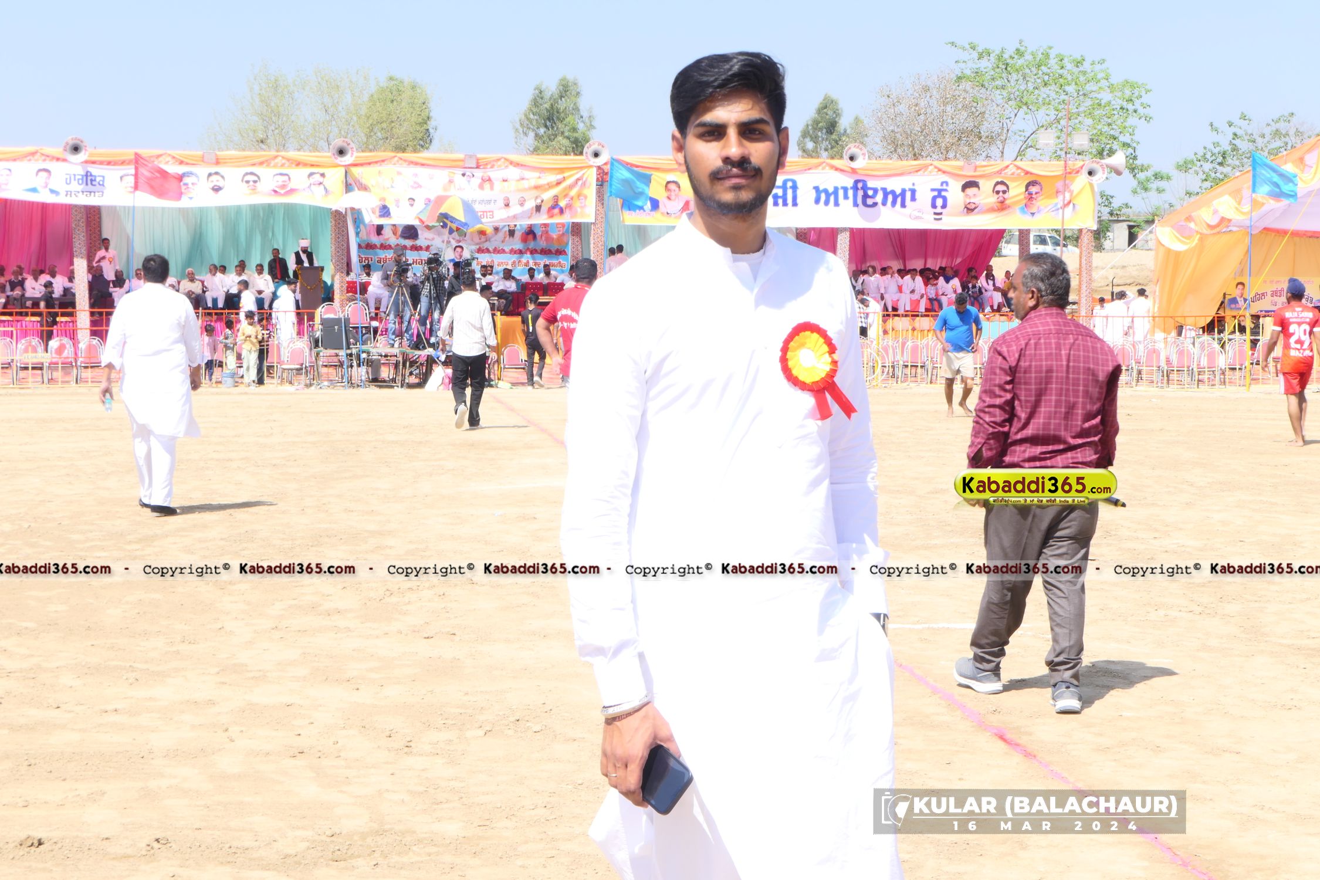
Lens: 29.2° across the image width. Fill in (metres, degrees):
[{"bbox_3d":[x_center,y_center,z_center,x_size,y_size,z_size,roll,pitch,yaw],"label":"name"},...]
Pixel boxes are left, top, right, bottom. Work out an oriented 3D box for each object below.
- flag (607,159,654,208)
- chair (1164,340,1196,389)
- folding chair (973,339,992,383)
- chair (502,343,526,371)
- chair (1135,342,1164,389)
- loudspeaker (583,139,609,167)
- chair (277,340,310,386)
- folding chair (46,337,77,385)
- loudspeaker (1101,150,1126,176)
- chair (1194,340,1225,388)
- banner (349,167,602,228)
[{"bbox_3d":[-0.519,-4.620,45.500,0.820,0.900,0.220,0,3,0],"label":"flag"},{"bbox_3d":[9.498,-1.332,46.000,0.460,0.860,0.520,1,3,18],"label":"chair"},{"bbox_3d":[6.152,-1.509,49.000,0.470,0.860,0.520,1,3,9],"label":"folding chair"},{"bbox_3d":[-2.740,-1.414,47.500,0.460,0.860,0.520,0,3,-8],"label":"chair"},{"bbox_3d":[8.945,-1.344,46.100,0.460,0.860,0.520,1,3,17],"label":"chair"},{"bbox_3d":[-1.361,-6.160,54.300,0.550,0.550,0.500,0,3,0],"label":"loudspeaker"},{"bbox_3d":[-6.454,-1.364,44.600,0.500,0.850,0.500,1,3,18],"label":"chair"},{"bbox_3d":[-10.554,-1.391,44.600,0.500,0.850,0.500,0,3,-10],"label":"folding chair"},{"bbox_3d":[8.785,-5.387,49.200,0.520,0.490,0.480,0,3,-14],"label":"loudspeaker"},{"bbox_3d":[10.023,-1.326,46.000,0.460,0.860,0.520,1,3,19],"label":"chair"},{"bbox_3d":[-3.507,-4.581,47.400,4.600,1.100,0.080,0,3,-8],"label":"banner"}]

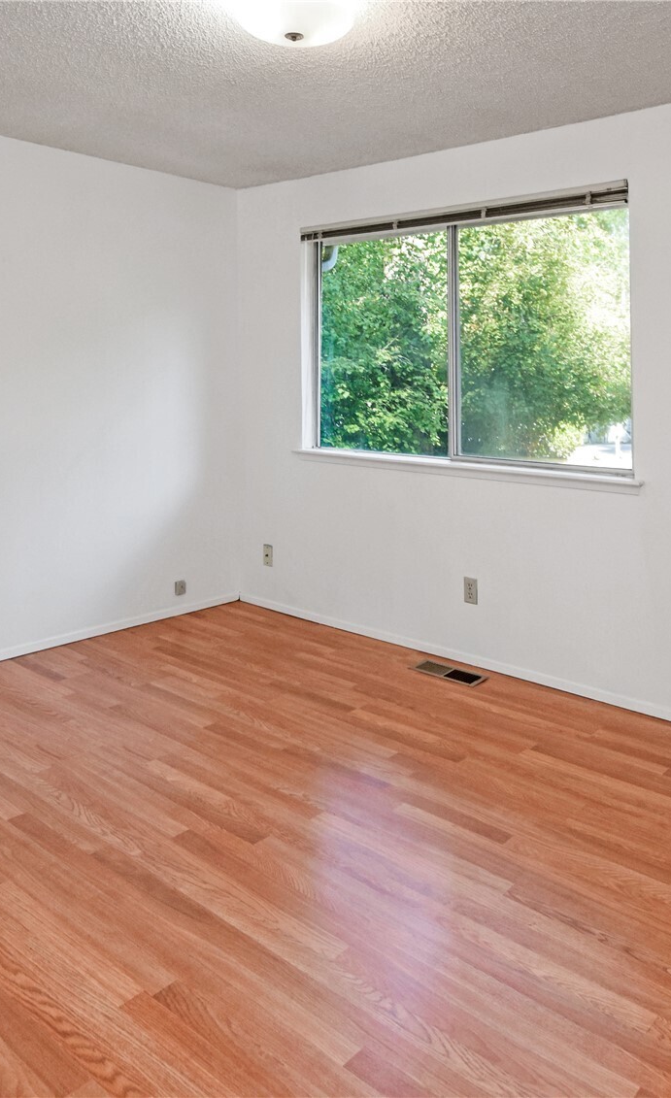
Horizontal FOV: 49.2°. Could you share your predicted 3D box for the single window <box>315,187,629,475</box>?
[{"bbox_3d":[0.542,-1.024,3.617,1.794,1.190,0.110,9,13,40],"label":"single window"}]

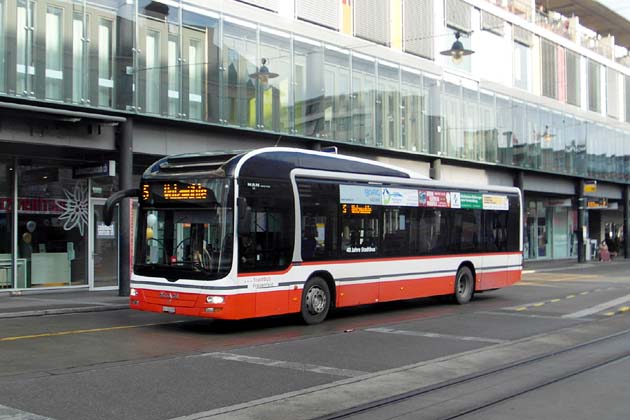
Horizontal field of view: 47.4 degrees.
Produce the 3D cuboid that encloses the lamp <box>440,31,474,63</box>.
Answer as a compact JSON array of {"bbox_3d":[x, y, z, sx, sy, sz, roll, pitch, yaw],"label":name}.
[{"bbox_3d":[4.549,-5.171,22.900,1.095,1.053,1.095,0,-2,0],"label":"lamp"}]

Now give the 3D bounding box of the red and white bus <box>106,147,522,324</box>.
[{"bbox_3d":[1.222,0.657,17.480,2.520,3.430,11.800,-2,-2,42],"label":"red and white bus"}]

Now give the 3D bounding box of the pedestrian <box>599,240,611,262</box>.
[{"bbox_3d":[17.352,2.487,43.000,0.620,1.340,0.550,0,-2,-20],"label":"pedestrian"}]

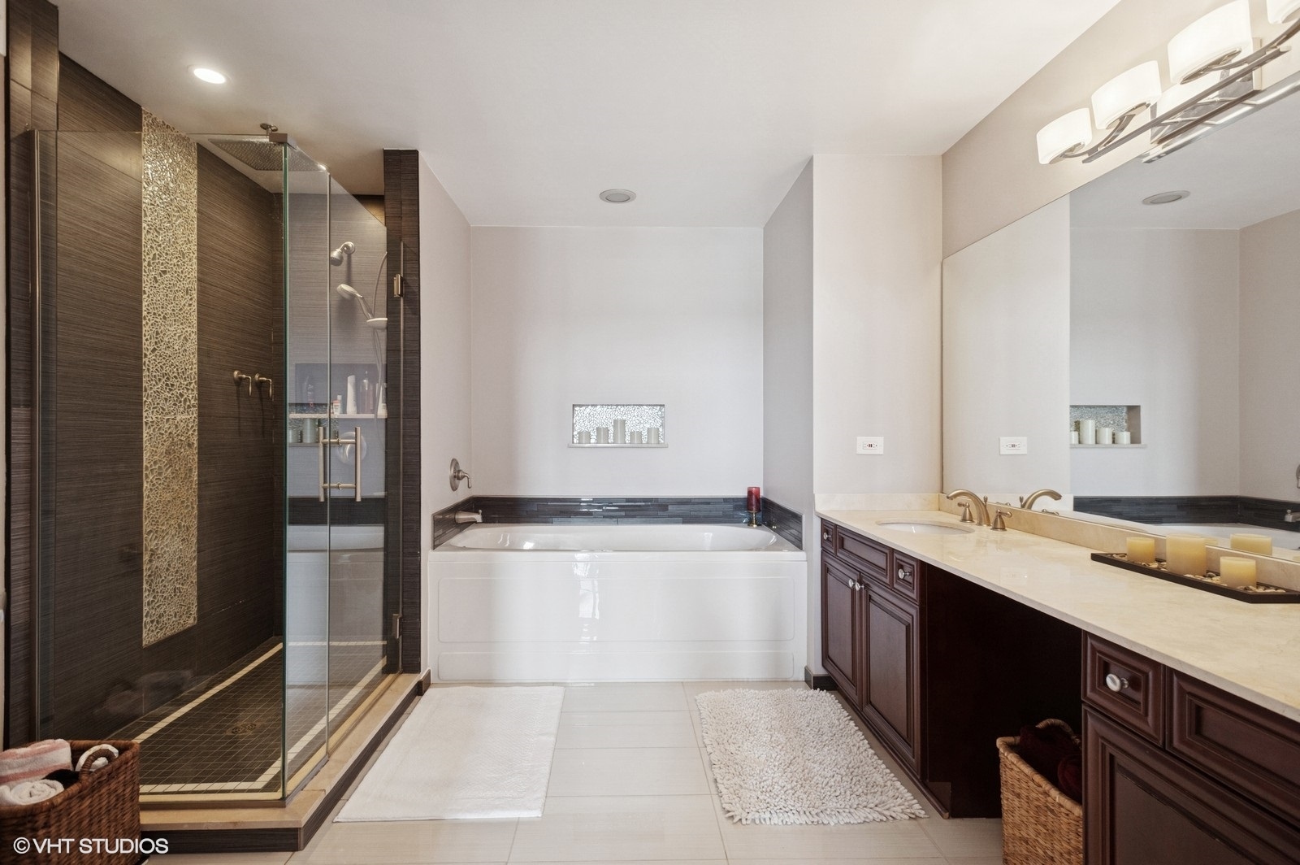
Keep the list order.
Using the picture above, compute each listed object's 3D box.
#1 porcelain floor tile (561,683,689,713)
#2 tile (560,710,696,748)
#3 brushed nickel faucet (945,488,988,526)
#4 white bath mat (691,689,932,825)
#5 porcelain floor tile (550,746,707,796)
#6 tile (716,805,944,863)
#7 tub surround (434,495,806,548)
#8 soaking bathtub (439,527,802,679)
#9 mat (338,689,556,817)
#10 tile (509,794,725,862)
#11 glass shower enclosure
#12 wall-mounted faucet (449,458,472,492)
[{"bbox_3d":[-0.141,1.192,2.752,0.610,0.010,0.300,0,0,-2],"label":"porcelain floor tile"},{"bbox_3d":[-0.125,1.192,2.454,0.610,0.010,0.303,0,0,-2],"label":"tile"},{"bbox_3d":[1.250,0.297,2.410,0.170,0.145,0.055,0,0,-2],"label":"brushed nickel faucet"},{"bbox_3d":[0.527,1.172,2.325,0.620,0.030,0.900,0,0,-2],"label":"white bath mat"},{"bbox_3d":[-0.110,1.192,2.153,0.610,0.010,0.303,0,0,-2],"label":"porcelain floor tile"},{"bbox_3d":[0.518,1.192,1.861,0.610,0.010,0.303,0,0,-2],"label":"tile"},{"bbox_3d":[-0.170,0.487,3.385,1.790,0.170,0.890,0,0,-2],"label":"tub surround"},{"bbox_3d":[-0.168,0.879,3.360,1.800,0.617,0.900,0,0,-2],"label":"soaking bathtub"},{"bbox_3d":[-0.680,1.181,2.372,0.630,0.013,0.970,0,0,-2],"label":"mat"},{"bbox_3d":[-0.095,1.192,1.851,0.610,0.010,0.303,0,0,-2],"label":"tile"},{"bbox_3d":[-1.485,0.110,2.335,0.730,2.000,1.000,0,0,-2],"label":"glass shower enclosure"},{"bbox_3d":[-1.020,0.231,3.340,0.105,0.180,0.175,0,0,-2],"label":"wall-mounted faucet"}]

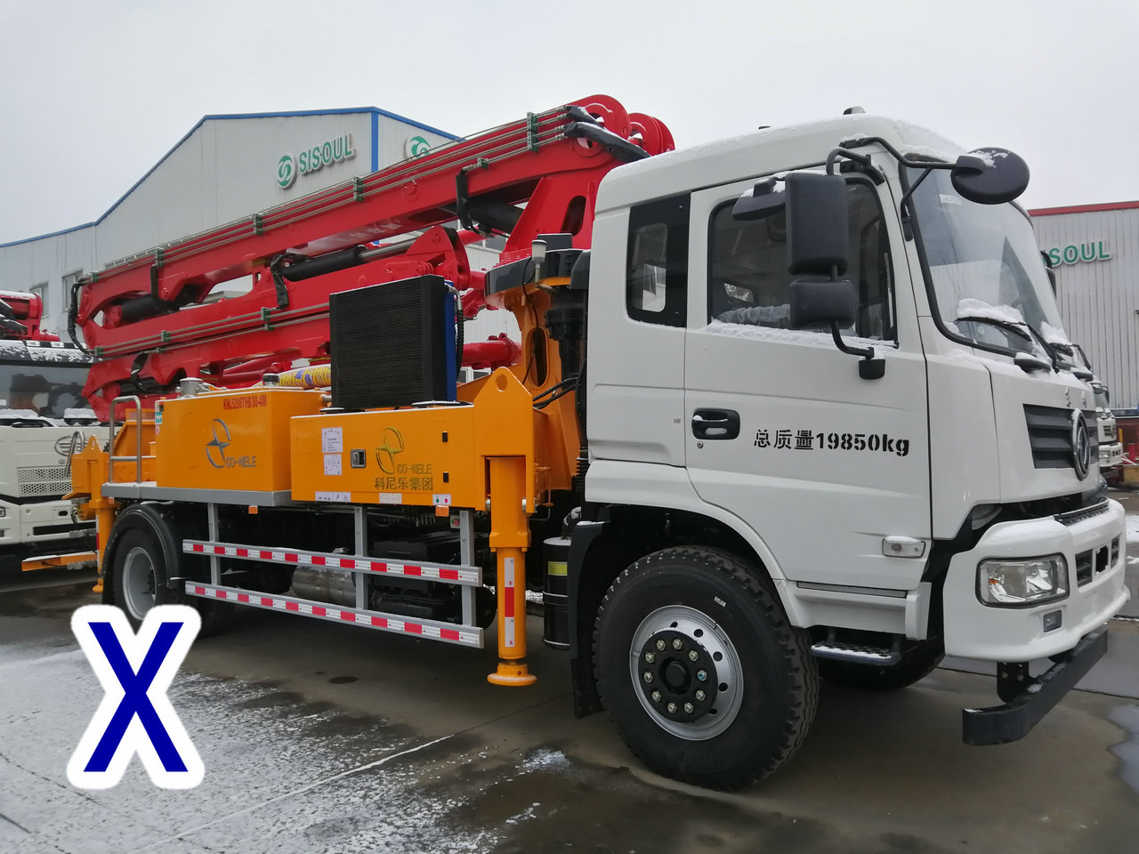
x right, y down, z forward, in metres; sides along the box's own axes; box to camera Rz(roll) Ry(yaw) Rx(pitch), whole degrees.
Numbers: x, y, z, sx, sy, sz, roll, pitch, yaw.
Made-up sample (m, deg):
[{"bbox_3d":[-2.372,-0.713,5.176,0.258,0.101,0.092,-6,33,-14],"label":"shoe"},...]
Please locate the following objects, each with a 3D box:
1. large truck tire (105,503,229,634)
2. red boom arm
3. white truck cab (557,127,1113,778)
[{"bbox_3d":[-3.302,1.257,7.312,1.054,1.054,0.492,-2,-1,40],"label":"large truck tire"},{"bbox_3d":[-2.417,-1.041,7.786,7.732,1.675,0.837,-2,-1,40],"label":"red boom arm"},{"bbox_3d":[1.564,0.082,4.542,2.069,2.817,2.423,-2,-1,40],"label":"white truck cab"}]

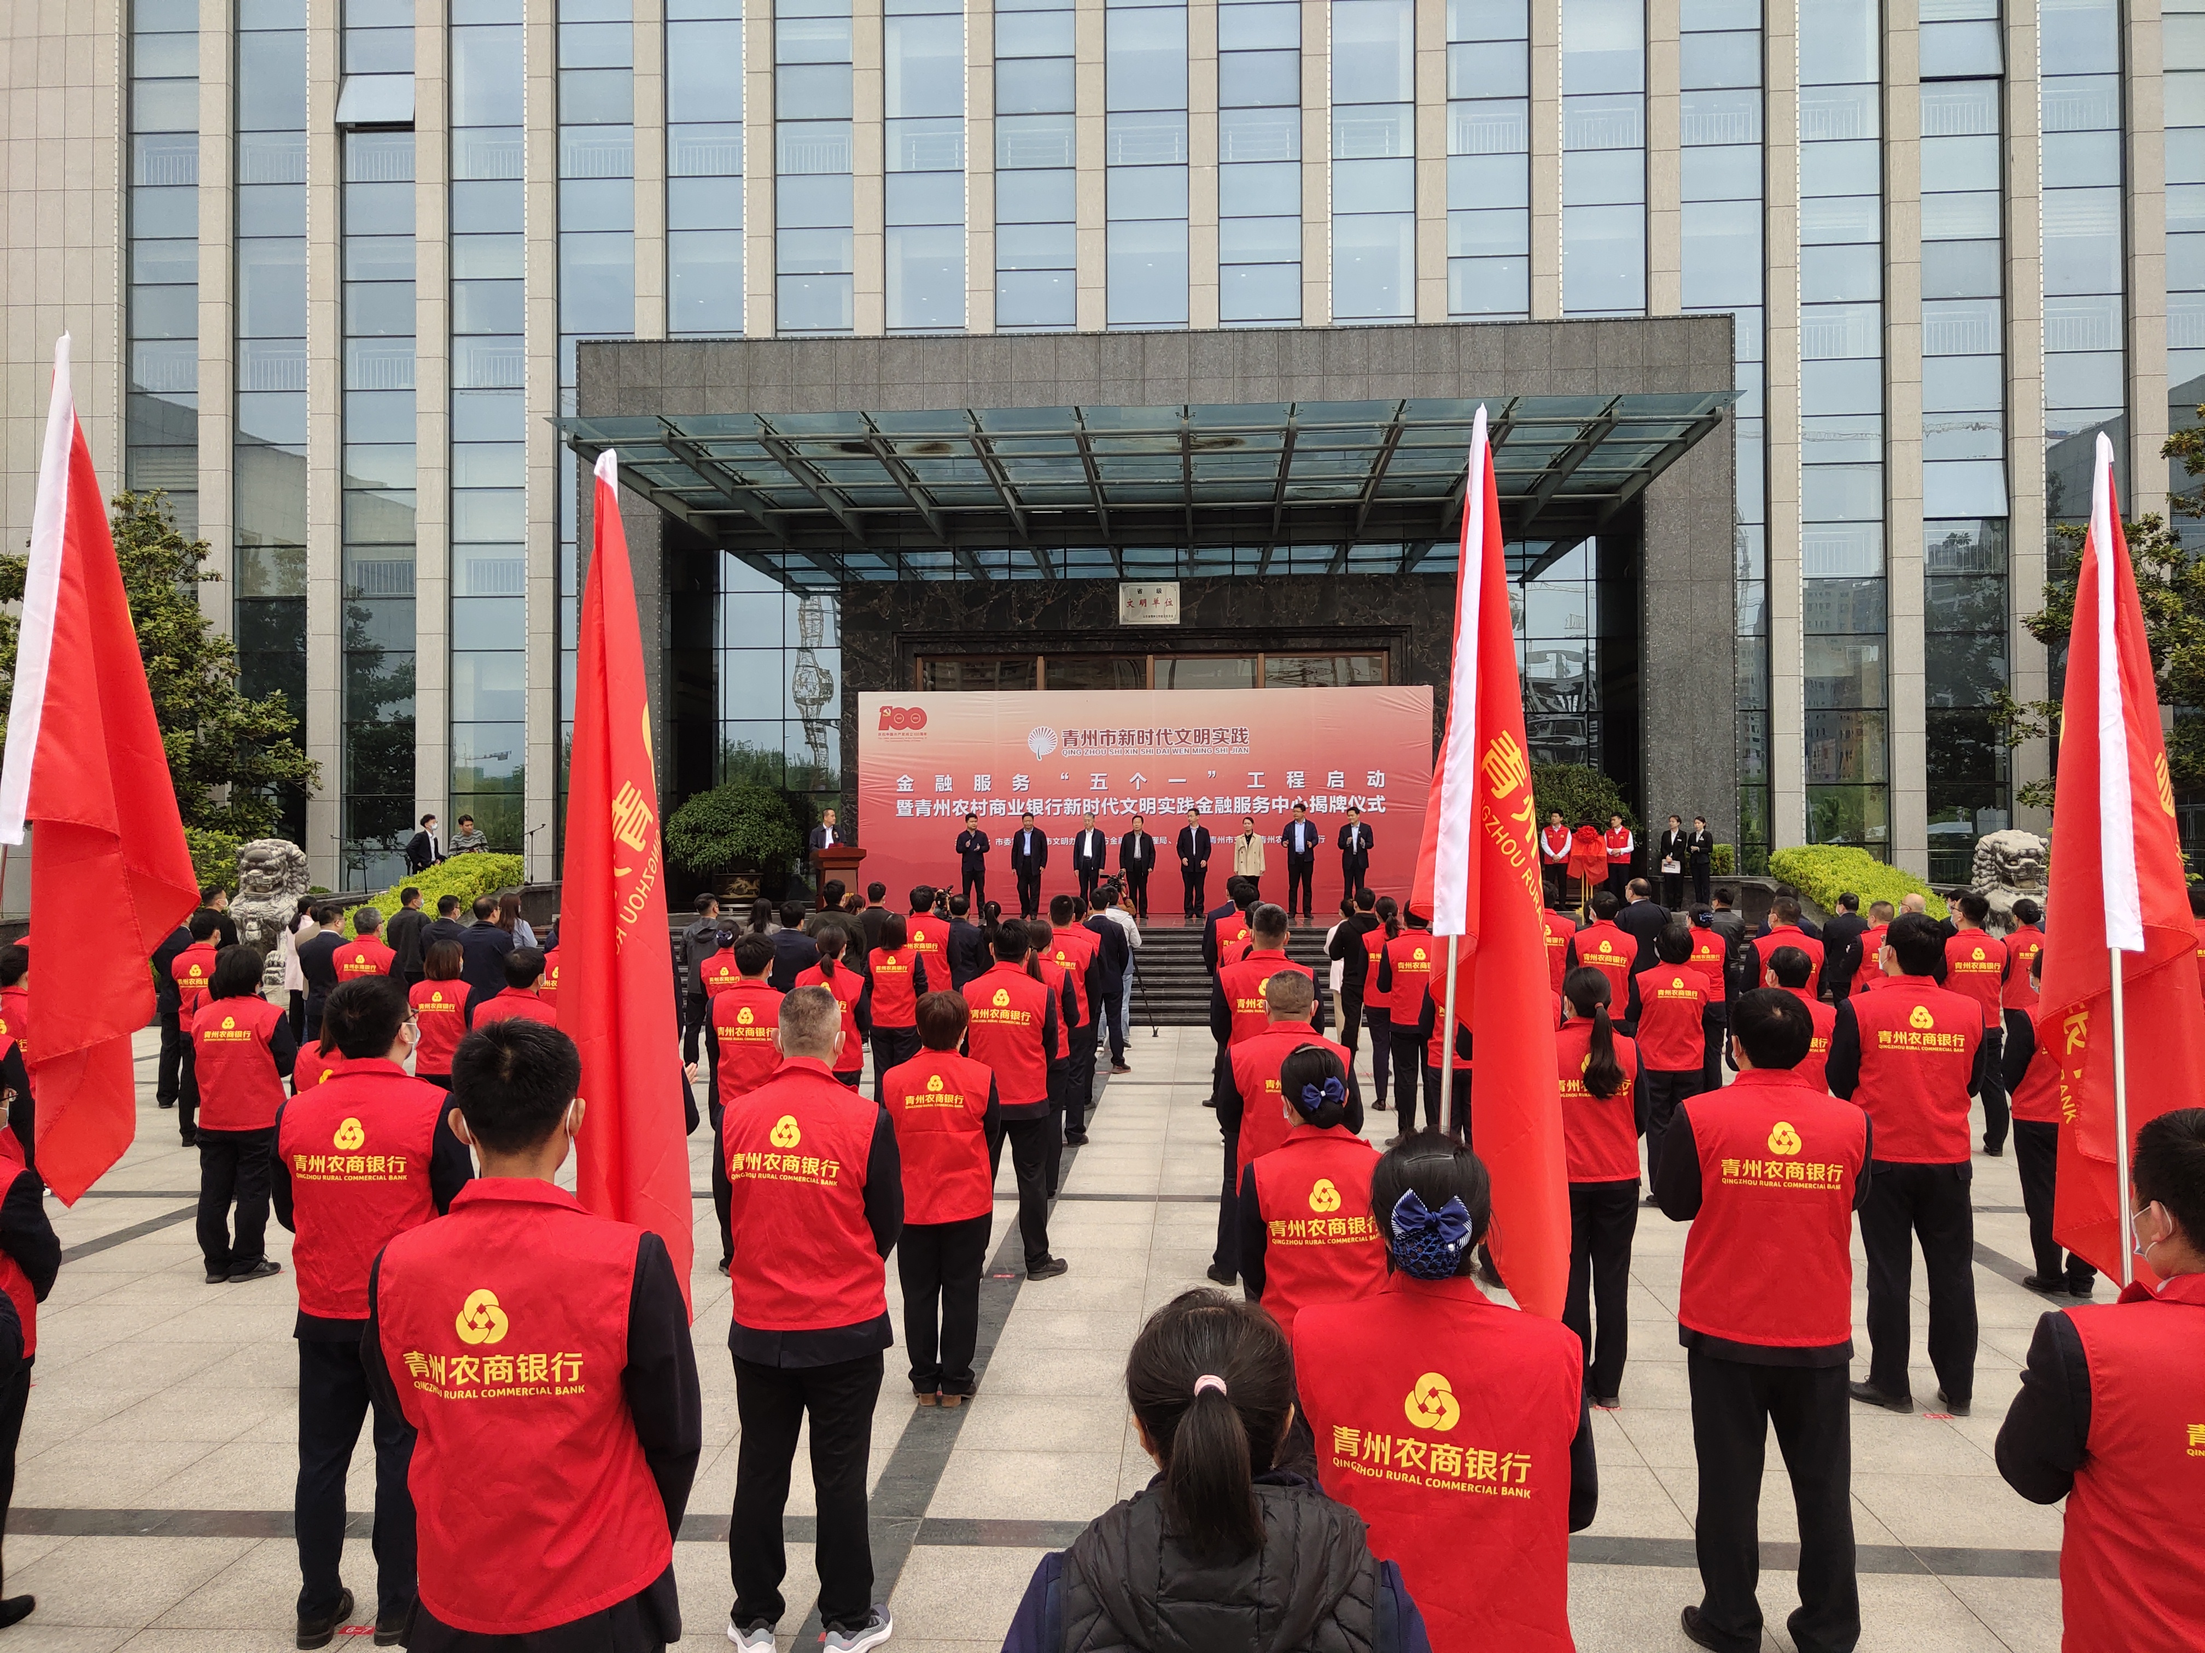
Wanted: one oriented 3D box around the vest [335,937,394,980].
[{"bbox_3d":[-5.203,1.114,13.500,0.450,0.650,0.280,0,-1,6],"label":"vest"}]

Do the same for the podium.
[{"bbox_3d":[-4.029,0.886,29.400,0.760,1.110,0.520,0,-1,-22],"label":"podium"}]

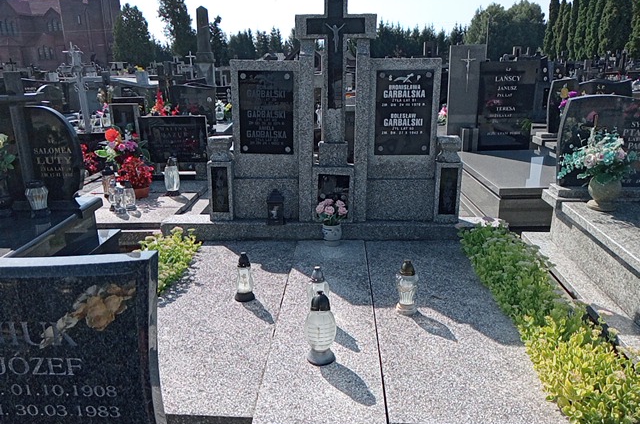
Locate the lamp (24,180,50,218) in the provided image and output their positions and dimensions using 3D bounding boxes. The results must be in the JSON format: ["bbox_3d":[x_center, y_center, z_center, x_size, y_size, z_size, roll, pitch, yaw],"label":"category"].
[{"bbox_3d":[-2.236,-0.106,4.095,0.175,0.275,0.175,1,17,2],"label":"lamp"}]

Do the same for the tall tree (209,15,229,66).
[{"bbox_3d":[-10.306,-16.250,52.934,2.410,7.320,2.410,1,15,3],"label":"tall tree"}]

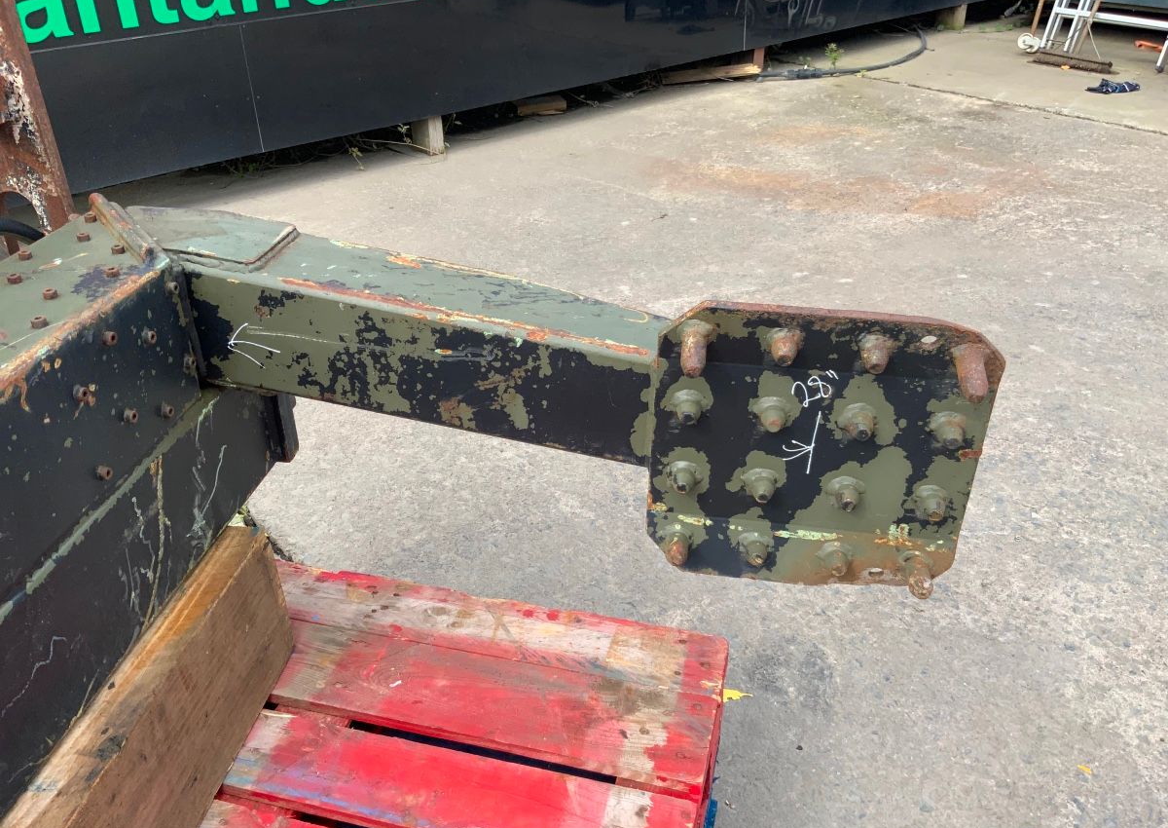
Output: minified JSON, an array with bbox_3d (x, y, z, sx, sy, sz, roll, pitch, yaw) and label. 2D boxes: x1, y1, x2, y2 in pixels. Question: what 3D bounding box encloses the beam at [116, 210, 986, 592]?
[{"bbox_3d":[-0.073,-0.030,1.198,1.038,0.340,0.276,6,28,8],"label":"beam"}]

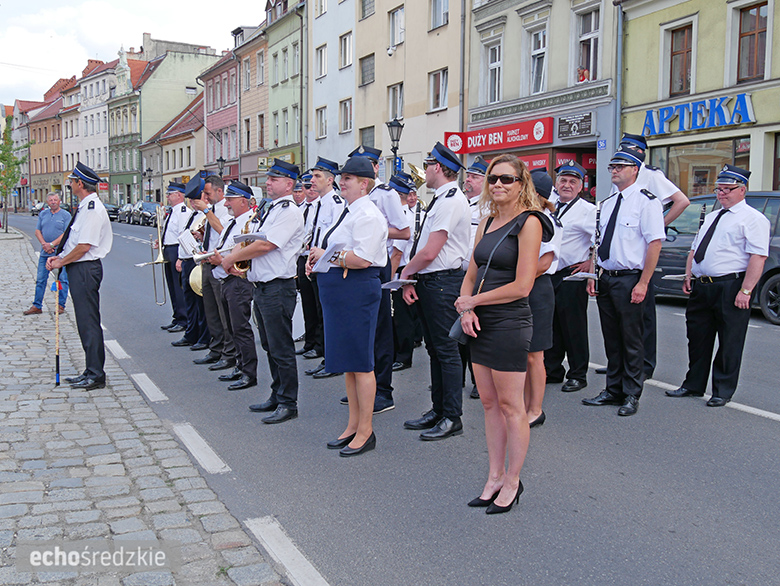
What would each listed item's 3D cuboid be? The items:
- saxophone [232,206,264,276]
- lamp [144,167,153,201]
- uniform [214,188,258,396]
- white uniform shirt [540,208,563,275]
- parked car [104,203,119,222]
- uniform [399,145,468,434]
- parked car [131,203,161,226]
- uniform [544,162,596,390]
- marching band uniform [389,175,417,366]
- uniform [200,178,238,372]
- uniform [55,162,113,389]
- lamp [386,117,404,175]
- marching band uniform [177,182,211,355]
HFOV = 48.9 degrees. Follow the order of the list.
[{"bbox_3d":[-0.966,-0.355,5.849,0.280,0.550,0.170,-4,7,-40],"label":"saxophone"},{"bbox_3d":[-18.013,-7.237,63.815,0.500,4.257,0.500,-2,6,-26],"label":"lamp"},{"bbox_3d":[-1.306,-0.097,7.262,0.380,1.700,0.500,-2,6,-26],"label":"uniform"},{"bbox_3d":[0.993,-0.371,5.729,0.300,0.499,0.440,-2,6,-29],"label":"white uniform shirt"},{"bbox_3d":[-21.492,-6.201,66.000,1.760,1.470,4.200,-2,6,-24],"label":"parked car"},{"bbox_3d":[0.301,-0.022,5.540,0.390,1.881,0.500,-2,5,-23],"label":"uniform"},{"bbox_3d":[-14.937,-5.020,53.625,1.800,1.500,4.300,-2,6,-26],"label":"parked car"},{"bbox_3d":[1.436,-0.148,6.931,0.560,1.800,0.400,5,7,40],"label":"uniform"},{"bbox_3d":[0.062,-0.200,7.885,0.420,1.784,0.520,-2,6,-29],"label":"marching band uniform"},{"bbox_3d":[-1.611,-0.202,8.094,0.360,1.774,0.480,-2,6,-26],"label":"uniform"},{"bbox_3d":[-2.469,-0.149,6.968,0.480,1.807,0.530,-1,6,-18],"label":"uniform"},{"bbox_3d":[0.141,-3.133,25.179,0.500,4.050,0.500,-2,6,-24],"label":"lamp"},{"bbox_3d":[-2.047,-0.310,8.941,0.430,1.770,0.520,-2,6,-29],"label":"marching band uniform"}]

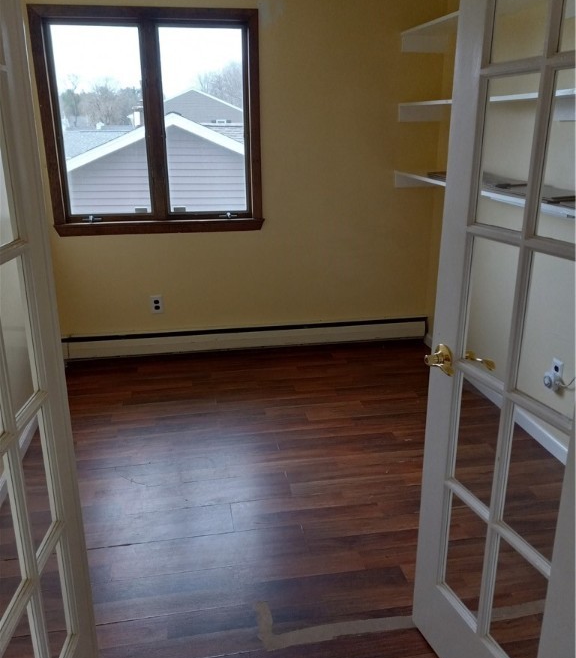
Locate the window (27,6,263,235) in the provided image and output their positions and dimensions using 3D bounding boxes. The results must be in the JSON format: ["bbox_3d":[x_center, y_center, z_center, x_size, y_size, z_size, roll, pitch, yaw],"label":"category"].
[{"bbox_3d":[-0.804,-1.224,3.618,1.295,1.284,0.085,-3,18,-9],"label":"window"}]

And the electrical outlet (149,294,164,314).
[{"bbox_3d":[-0.857,-0.156,3.918,0.072,0.116,0.010,-3,18,-9],"label":"electrical outlet"}]

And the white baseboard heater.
[{"bbox_3d":[-0.237,0.073,4.062,2.480,0.167,0.070,-3,18,-9],"label":"white baseboard heater"}]

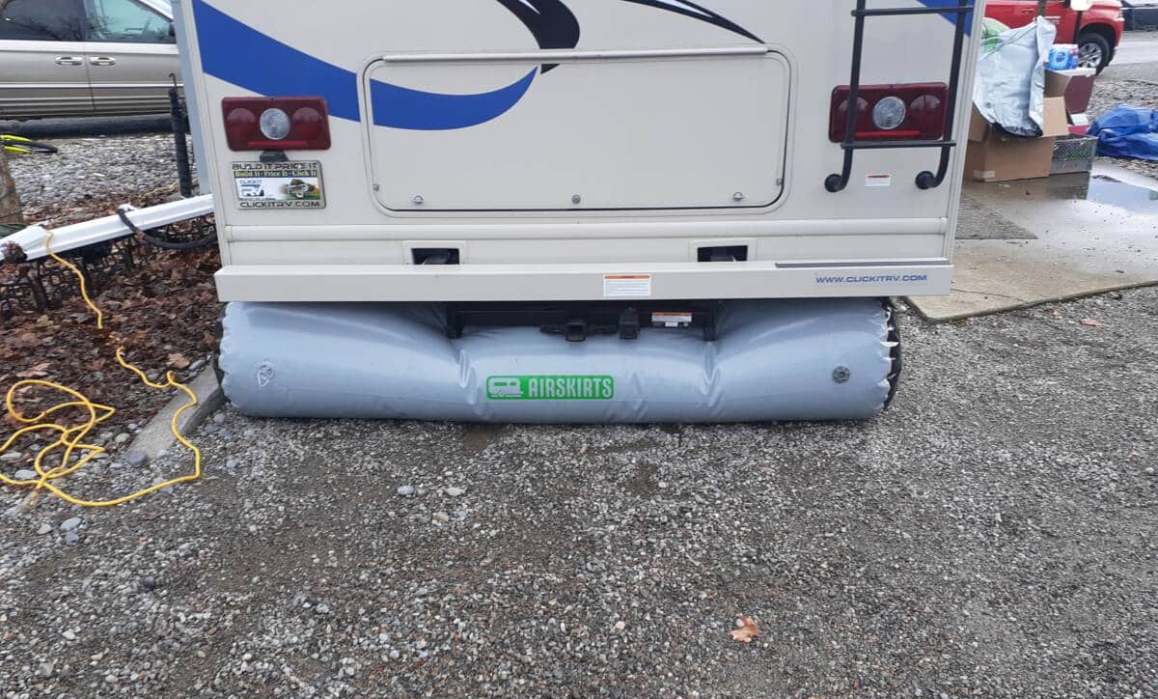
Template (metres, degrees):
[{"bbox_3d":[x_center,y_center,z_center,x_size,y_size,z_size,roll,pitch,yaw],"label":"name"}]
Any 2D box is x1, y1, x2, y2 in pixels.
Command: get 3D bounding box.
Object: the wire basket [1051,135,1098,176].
[{"bbox_3d":[4.112,-1.675,7.759,0.440,0.290,0.320,-7,21,-16],"label":"wire basket"}]

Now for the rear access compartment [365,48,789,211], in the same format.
[{"bbox_3d":[-0.011,-0.715,2.978,1.370,0.525,0.050,0,20,3],"label":"rear access compartment"}]

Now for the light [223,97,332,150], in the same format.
[{"bbox_3d":[-0.992,-0.746,2.991,0.345,0.175,0.055,0,20,3],"label":"light"}]

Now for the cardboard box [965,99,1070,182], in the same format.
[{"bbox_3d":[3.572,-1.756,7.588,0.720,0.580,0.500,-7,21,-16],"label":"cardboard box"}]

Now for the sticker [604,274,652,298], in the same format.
[{"bbox_3d":[0.163,-0.214,3.044,0.158,0.075,0.005,0,20,3],"label":"sticker"}]

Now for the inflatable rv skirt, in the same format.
[{"bbox_3d":[-0.080,0.015,3.414,2.470,0.520,0.500,0,20,3],"label":"inflatable rv skirt"}]

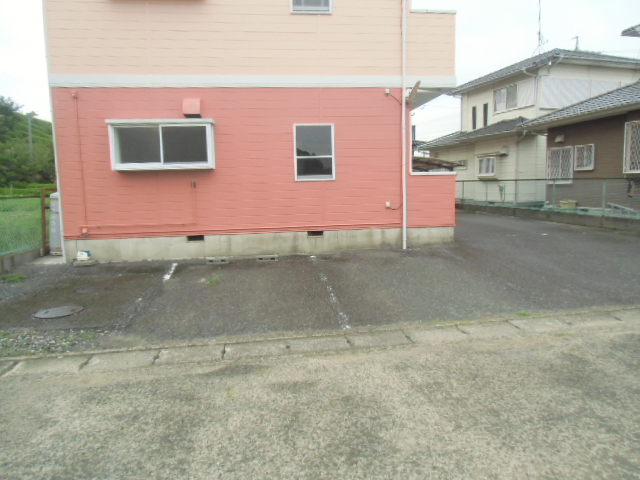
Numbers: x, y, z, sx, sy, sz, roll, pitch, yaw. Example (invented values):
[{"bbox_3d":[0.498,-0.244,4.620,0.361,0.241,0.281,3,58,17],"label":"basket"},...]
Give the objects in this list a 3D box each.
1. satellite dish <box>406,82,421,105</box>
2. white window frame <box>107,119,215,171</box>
[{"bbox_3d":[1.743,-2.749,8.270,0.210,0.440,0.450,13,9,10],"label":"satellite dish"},{"bbox_3d":[-2.756,-1.675,7.837,1.775,0.855,0.370,-2,6,-6],"label":"white window frame"}]

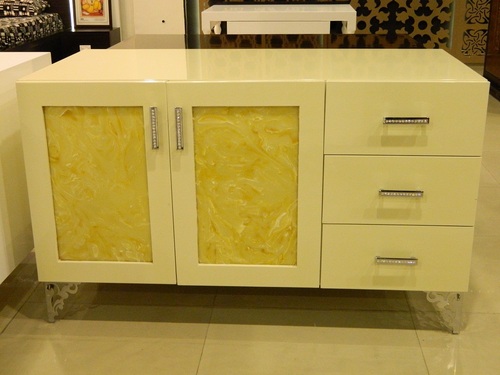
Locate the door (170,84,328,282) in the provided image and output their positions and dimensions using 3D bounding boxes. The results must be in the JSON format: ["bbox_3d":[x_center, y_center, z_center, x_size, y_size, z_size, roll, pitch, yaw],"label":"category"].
[{"bbox_3d":[-0.007,0.006,1.822,0.406,0.580,0.040,1,19,4],"label":"door"}]

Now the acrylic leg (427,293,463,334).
[{"bbox_3d":[0.549,0.348,1.925,0.098,0.144,0.034,1,19,4],"label":"acrylic leg"}]

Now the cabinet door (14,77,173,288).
[{"bbox_3d":[-0.408,0.001,1.848,0.398,0.580,0.040,1,19,4],"label":"cabinet door"}]

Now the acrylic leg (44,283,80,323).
[{"bbox_3d":[-0.544,0.333,1.995,0.098,0.142,0.034,1,19,4],"label":"acrylic leg"}]

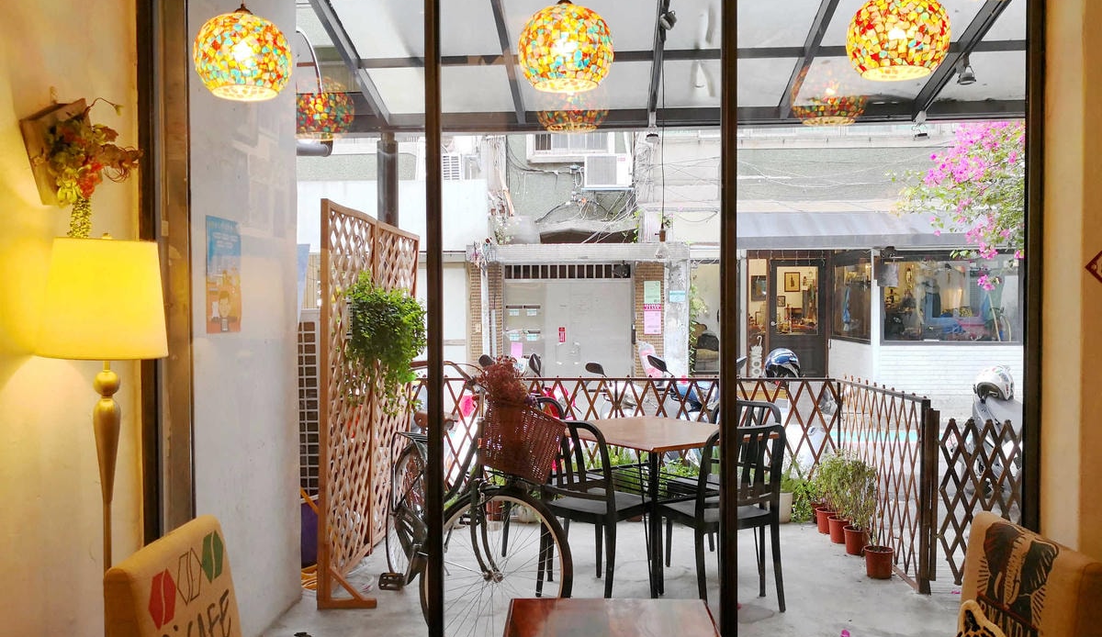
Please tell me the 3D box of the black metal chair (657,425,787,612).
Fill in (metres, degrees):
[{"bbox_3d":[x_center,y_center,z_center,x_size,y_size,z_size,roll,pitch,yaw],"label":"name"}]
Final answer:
[{"bbox_3d":[0.770,0.889,4.030,0.420,0.860,0.500,-1,1,-22],"label":"black metal chair"}]

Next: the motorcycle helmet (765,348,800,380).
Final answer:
[{"bbox_3d":[1.726,0.343,6.400,0.250,0.250,0.280,1,1,30],"label":"motorcycle helmet"}]

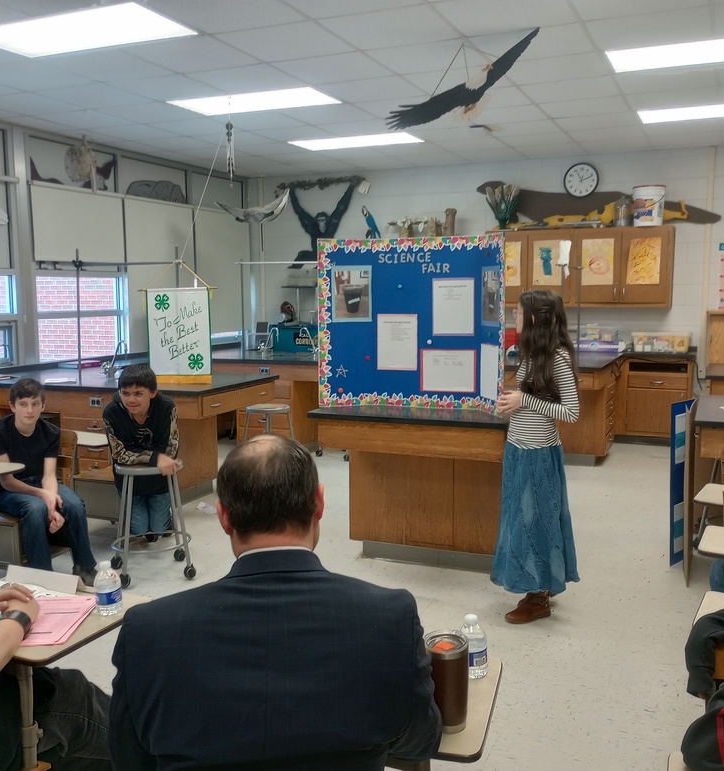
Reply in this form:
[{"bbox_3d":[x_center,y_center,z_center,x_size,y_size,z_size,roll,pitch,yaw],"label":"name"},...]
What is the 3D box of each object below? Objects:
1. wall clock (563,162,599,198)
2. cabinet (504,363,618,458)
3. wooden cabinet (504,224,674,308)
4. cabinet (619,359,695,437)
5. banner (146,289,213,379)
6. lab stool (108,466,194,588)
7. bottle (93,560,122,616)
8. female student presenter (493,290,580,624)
[{"bbox_3d":[2.225,-2.085,8.433,0.353,0.353,0.050,2,7,23],"label":"wall clock"},{"bbox_3d":[1.703,0.204,7.507,1.070,0.900,1.450,3,7,23],"label":"cabinet"},{"bbox_3d":[2.194,-1.188,8.442,1.800,0.770,0.340,3,7,23],"label":"wooden cabinet"},{"bbox_3d":[2.890,0.126,8.124,0.720,0.880,0.560,2,7,23],"label":"cabinet"},{"bbox_3d":[-1.123,-0.315,5.155,0.470,0.585,0.030,3,7,23],"label":"banner"},{"bbox_3d":[-1.141,0.720,4.489,0.440,0.620,0.440,-2,7,-17],"label":"lab stool"},{"bbox_3d":[-0.625,0.488,2.031,0.066,0.132,0.066,0,7,0],"label":"bottle"},{"bbox_3d":[0.823,0.321,3.913,0.410,1.525,0.420,-1,7,-7],"label":"female student presenter"}]

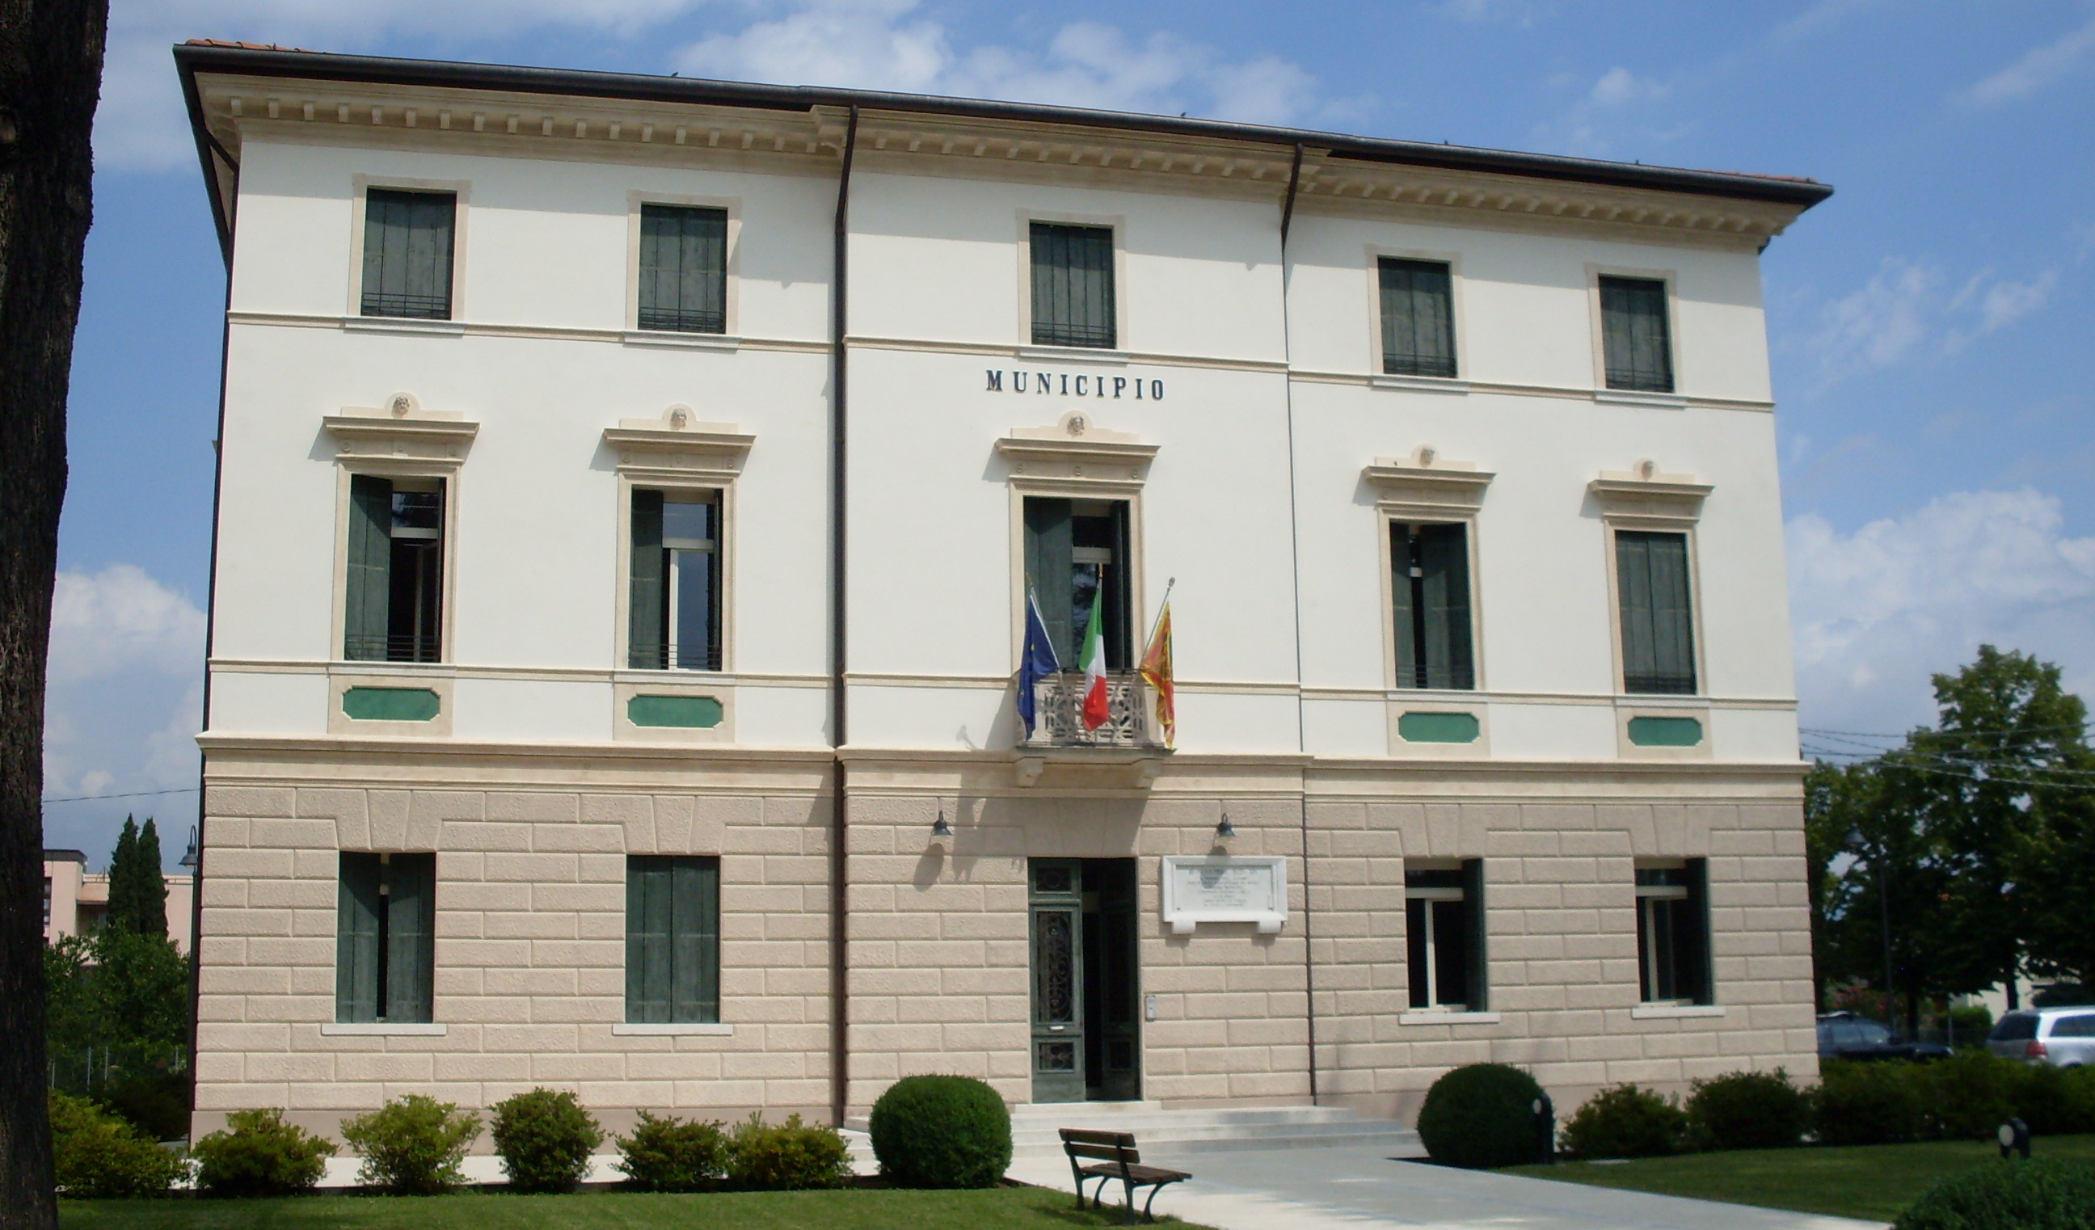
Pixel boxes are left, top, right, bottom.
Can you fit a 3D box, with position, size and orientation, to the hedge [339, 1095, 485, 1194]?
[{"bbox_3d":[-6.919,5.749,25.049,1.514,1.014,1.350,2,-11,-14],"label":"hedge"}]

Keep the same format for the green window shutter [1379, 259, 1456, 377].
[{"bbox_3d":[5.807,-4.663,36.031,1.222,1.891,0.070,2,-11,-14],"label":"green window shutter"}]

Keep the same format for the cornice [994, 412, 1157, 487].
[{"bbox_3d":[0.389,-2.243,31.202,2.298,1.031,0.350,2,-11,-14],"label":"cornice"}]

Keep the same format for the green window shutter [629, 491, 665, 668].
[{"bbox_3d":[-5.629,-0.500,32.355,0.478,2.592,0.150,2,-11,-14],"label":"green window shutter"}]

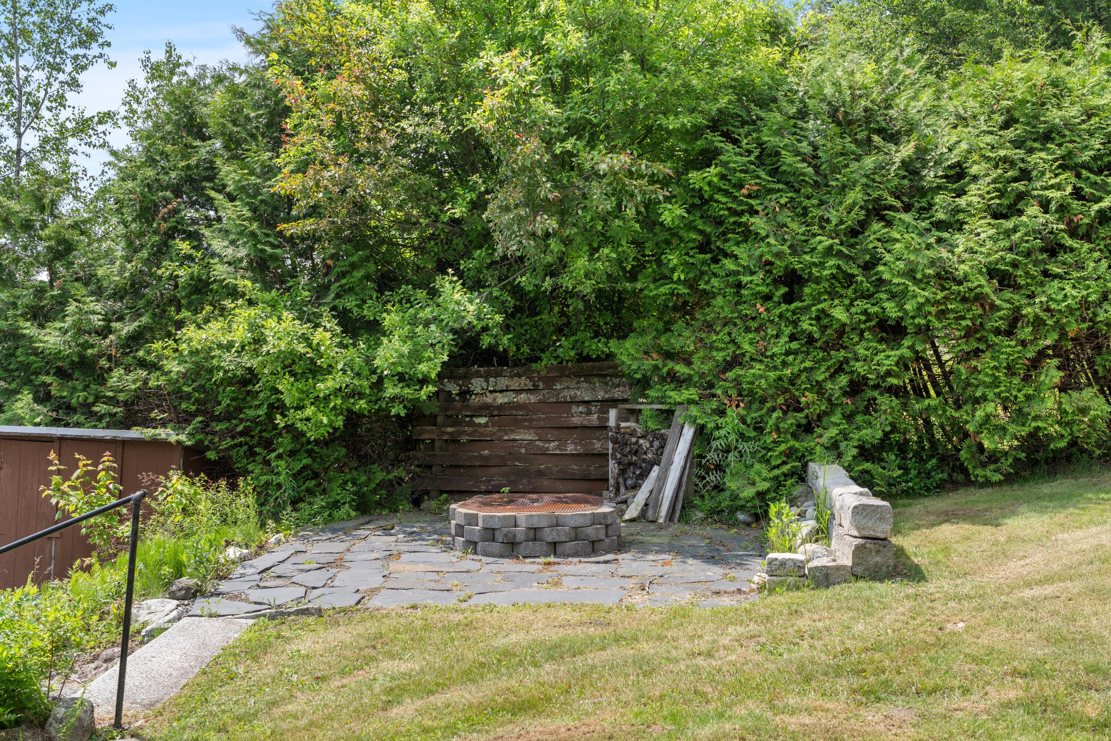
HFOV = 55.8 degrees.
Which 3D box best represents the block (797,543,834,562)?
[{"bbox_3d":[1.695,1.225,6.850,0.250,0.180,0.250,0,-2,0],"label":"block"}]

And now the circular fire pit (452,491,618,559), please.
[{"bbox_3d":[-0.165,1.213,8.130,1.310,0.315,1.310,0,-2,0],"label":"circular fire pit"}]

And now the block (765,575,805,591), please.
[{"bbox_3d":[1.400,1.276,6.360,0.240,0.105,0.180,0,-2,7],"label":"block"}]

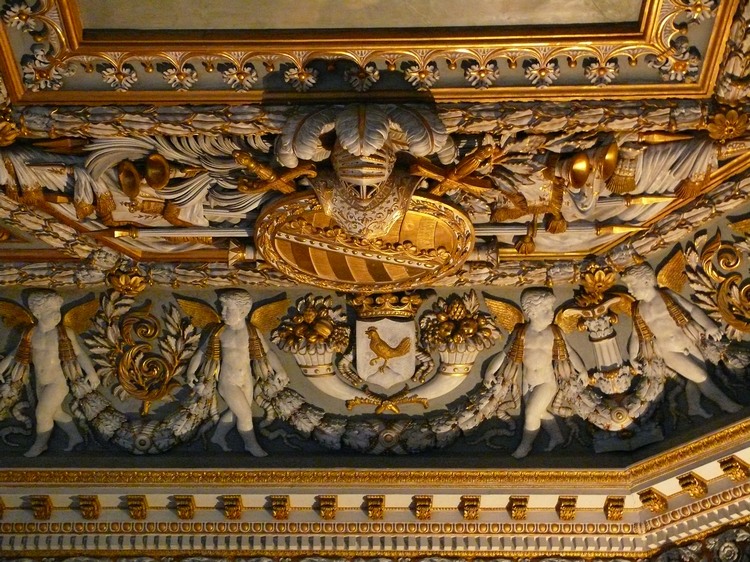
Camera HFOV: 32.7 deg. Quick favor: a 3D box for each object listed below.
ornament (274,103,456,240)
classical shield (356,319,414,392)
[{"bbox_3d":[-0.056,-0.643,7.542,1.040,0.500,0.760,0,-81,2],"label":"ornament"},{"bbox_3d":[0.068,0.430,7.503,0.333,0.420,0.058,0,-22,3],"label":"classical shield"}]

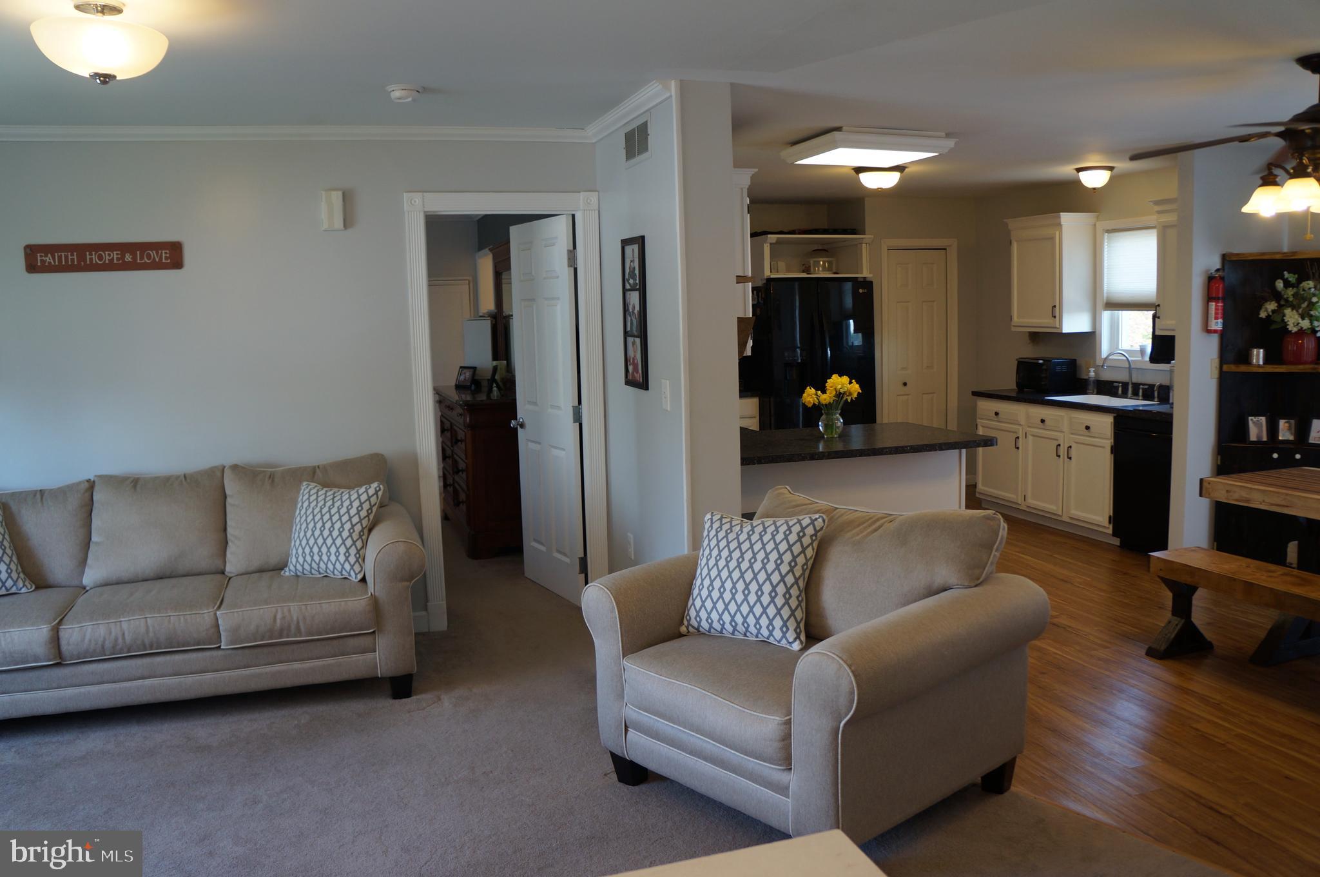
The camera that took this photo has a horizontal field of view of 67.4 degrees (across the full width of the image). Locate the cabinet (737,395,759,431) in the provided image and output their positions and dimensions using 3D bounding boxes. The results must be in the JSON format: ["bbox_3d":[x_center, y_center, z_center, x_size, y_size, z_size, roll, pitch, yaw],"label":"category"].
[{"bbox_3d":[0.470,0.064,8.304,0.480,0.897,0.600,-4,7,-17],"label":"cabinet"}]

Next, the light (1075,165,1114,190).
[{"bbox_3d":[2.711,-1.615,6.159,0.255,0.150,0.255,-4,8,-20],"label":"light"}]

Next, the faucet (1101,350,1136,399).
[{"bbox_3d":[3.100,-0.429,6.691,0.250,0.320,0.070,-4,7,-17],"label":"faucet"}]

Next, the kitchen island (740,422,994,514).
[{"bbox_3d":[0.839,0.445,5.111,1.530,0.900,0.840,-4,7,-17],"label":"kitchen island"}]

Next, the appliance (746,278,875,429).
[{"bbox_3d":[1.186,-0.406,8.291,0.900,1.789,0.850,-4,7,-17],"label":"appliance"}]

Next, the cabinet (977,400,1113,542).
[{"bbox_3d":[2.831,0.157,6.740,0.610,0.830,1.330,-4,8,-20],"label":"cabinet"}]

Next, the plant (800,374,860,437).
[{"bbox_3d":[0.893,-0.176,5.147,0.315,0.320,0.290,-2,7,0],"label":"plant"}]

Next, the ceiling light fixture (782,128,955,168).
[{"bbox_3d":[1.107,-1.541,5.279,0.725,0.100,0.690,-4,7,-17],"label":"ceiling light fixture"}]

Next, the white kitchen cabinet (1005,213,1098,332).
[{"bbox_3d":[2.895,-1.214,7.341,0.340,0.842,0.635,-4,7,-17],"label":"white kitchen cabinet"}]

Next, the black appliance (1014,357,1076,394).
[{"bbox_3d":[2.753,-0.451,7.018,0.280,0.235,0.380,-4,8,-20],"label":"black appliance"}]

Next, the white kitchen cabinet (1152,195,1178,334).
[{"bbox_3d":[3.242,-1.008,5.726,0.340,0.800,0.570,-4,8,-20],"label":"white kitchen cabinet"}]

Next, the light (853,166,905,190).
[{"bbox_3d":[1.333,-1.570,5.986,0.340,0.150,0.340,-4,8,-20],"label":"light"}]

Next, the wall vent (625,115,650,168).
[{"bbox_3d":[-0.103,-1.277,4.263,0.020,0.180,0.395,-4,7,-17],"label":"wall vent"}]

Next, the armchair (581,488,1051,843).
[{"bbox_3d":[0.481,0.676,3.214,0.950,0.890,1.155,-8,10,-39],"label":"armchair"}]

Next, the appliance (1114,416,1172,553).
[{"bbox_3d":[3.154,0.270,5.848,0.610,0.840,0.600,-4,8,-20],"label":"appliance"}]

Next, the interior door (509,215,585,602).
[{"bbox_3d":[-0.637,-0.160,5.396,0.040,2.030,0.750,-6,9,-30],"label":"interior door"}]

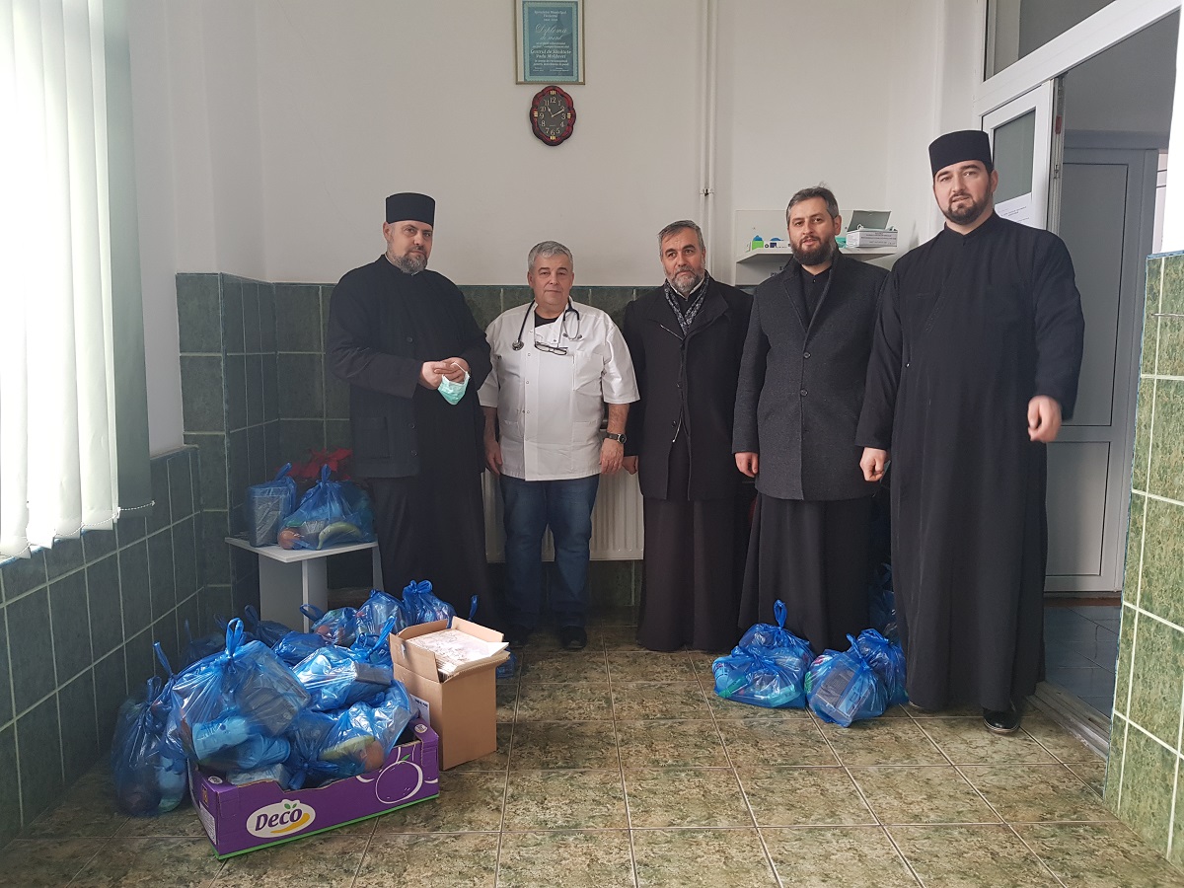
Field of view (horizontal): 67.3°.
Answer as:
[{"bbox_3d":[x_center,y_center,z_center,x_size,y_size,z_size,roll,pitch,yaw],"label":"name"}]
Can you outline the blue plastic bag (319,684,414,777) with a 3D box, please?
[{"bbox_3d":[-0.655,0.824,2.563,0.260,0.230,0.230,-3,7,-22],"label":"blue plastic bag"}]

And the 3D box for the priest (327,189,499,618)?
[{"bbox_3d":[-0.739,-0.070,3.636,0.600,1.870,0.460,-4,8,-29],"label":"priest"}]

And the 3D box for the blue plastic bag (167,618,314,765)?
[{"bbox_3d":[-0.935,0.672,2.406,0.350,0.370,0.280,-2,7,-18],"label":"blue plastic bag"}]

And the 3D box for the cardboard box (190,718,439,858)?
[{"bbox_3d":[-0.781,0.909,2.520,0.585,0.180,0.390,-4,8,-32],"label":"cardboard box"}]

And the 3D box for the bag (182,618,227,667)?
[{"bbox_3d":[-1.403,0.755,3.289,0.260,0.310,0.240,-2,7,-17],"label":"bag"}]

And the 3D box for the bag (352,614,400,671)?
[{"bbox_3d":[-0.700,0.745,2.947,0.250,0.360,0.230,0,7,0],"label":"bag"}]

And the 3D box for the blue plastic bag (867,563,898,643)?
[{"bbox_3d":[1.220,0.681,3.658,0.290,0.360,0.260,2,7,15],"label":"blue plastic bag"}]

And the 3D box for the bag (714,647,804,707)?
[{"bbox_3d":[0.590,0.808,3.186,0.310,0.180,0.240,0,7,0],"label":"bag"}]

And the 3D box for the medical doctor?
[{"bbox_3d":[-0.148,0.003,3.716,0.650,1.655,0.350,0,7,-3],"label":"medical doctor"}]

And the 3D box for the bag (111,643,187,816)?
[{"bbox_3d":[-1.205,0.791,2.470,0.220,0.380,0.240,-3,8,-27],"label":"bag"}]

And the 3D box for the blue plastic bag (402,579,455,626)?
[{"bbox_3d":[-0.605,0.703,3.305,0.250,0.360,0.240,0,7,0],"label":"blue plastic bag"}]

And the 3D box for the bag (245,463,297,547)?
[{"bbox_3d":[-1.199,0.222,3.314,0.170,0.310,0.160,-4,7,-28],"label":"bag"}]

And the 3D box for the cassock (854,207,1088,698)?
[{"bbox_3d":[1.288,0.076,3.037,0.690,1.680,0.440,2,7,20],"label":"cassock"}]

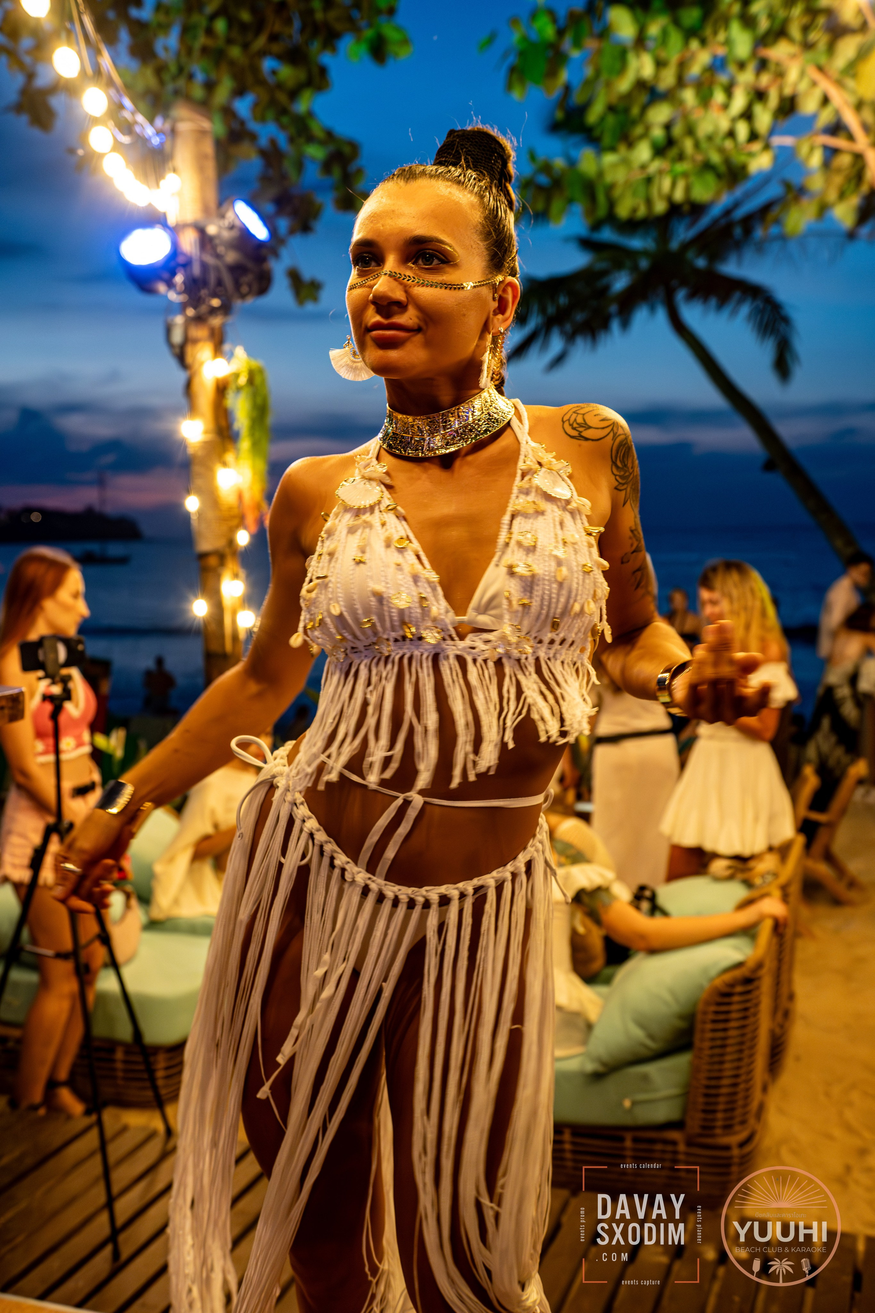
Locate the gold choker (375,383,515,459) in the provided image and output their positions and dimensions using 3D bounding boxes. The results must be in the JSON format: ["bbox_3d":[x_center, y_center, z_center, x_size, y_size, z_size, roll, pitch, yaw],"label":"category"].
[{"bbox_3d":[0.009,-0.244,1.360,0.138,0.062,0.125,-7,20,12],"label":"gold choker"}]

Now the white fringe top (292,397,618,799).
[{"bbox_3d":[0.013,-0.060,1.380,0.330,0.400,0.230,-1,5,3],"label":"white fringe top"}]

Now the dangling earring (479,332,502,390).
[{"bbox_3d":[0.053,-0.296,1.320,0.020,0.058,0.045,1,6,21],"label":"dangling earring"}]

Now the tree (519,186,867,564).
[{"bbox_3d":[3.364,-2.682,16.000,5.200,6.000,4.800,-1,5,0],"label":"tree"}]

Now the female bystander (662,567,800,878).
[{"bbox_3d":[1.075,0.469,4.826,0.420,1.640,0.480,-6,7,-41],"label":"female bystander"}]

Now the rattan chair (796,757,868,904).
[{"bbox_3d":[1.703,0.788,6.319,0.680,0.720,0.580,2,6,30],"label":"rattan chair"}]

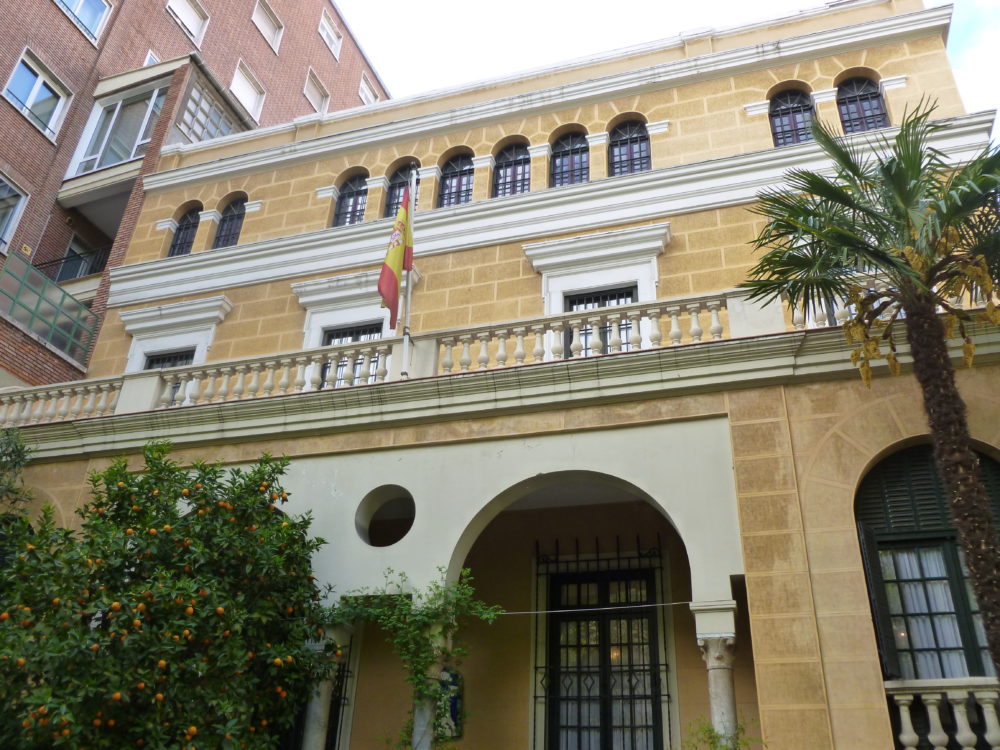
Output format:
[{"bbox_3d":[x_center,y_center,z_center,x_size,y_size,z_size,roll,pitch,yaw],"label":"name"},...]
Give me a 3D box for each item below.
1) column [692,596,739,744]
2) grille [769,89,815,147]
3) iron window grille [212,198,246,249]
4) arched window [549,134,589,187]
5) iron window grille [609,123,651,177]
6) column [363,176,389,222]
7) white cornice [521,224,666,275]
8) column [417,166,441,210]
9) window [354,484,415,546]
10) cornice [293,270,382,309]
[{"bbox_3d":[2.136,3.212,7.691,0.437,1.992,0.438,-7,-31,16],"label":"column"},{"bbox_3d":[5.014,-4.330,13.854,0.768,1.611,0.120,-7,-31,16],"label":"grille"},{"bbox_3d":[-5.594,-3.100,16.894,0.763,1.611,0.080,-7,-31,16],"label":"iron window grille"},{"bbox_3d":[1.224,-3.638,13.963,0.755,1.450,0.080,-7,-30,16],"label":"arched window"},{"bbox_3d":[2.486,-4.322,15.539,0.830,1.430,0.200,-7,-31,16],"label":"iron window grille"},{"bbox_3d":[-2.559,-3.543,16.657,0.430,1.170,0.310,-7,-31,16],"label":"column"},{"bbox_3d":[1.482,-1.912,12.470,2.300,0.400,0.263,-7,-30,16],"label":"white cornice"},{"bbox_3d":[-1.456,-3.675,16.344,0.430,1.170,0.310,-7,-31,16],"label":"column"},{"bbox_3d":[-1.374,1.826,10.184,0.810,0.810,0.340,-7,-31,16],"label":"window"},{"bbox_3d":[-2.644,-1.526,14.540,2.447,0.438,0.318,-7,-31,16],"label":"cornice"}]

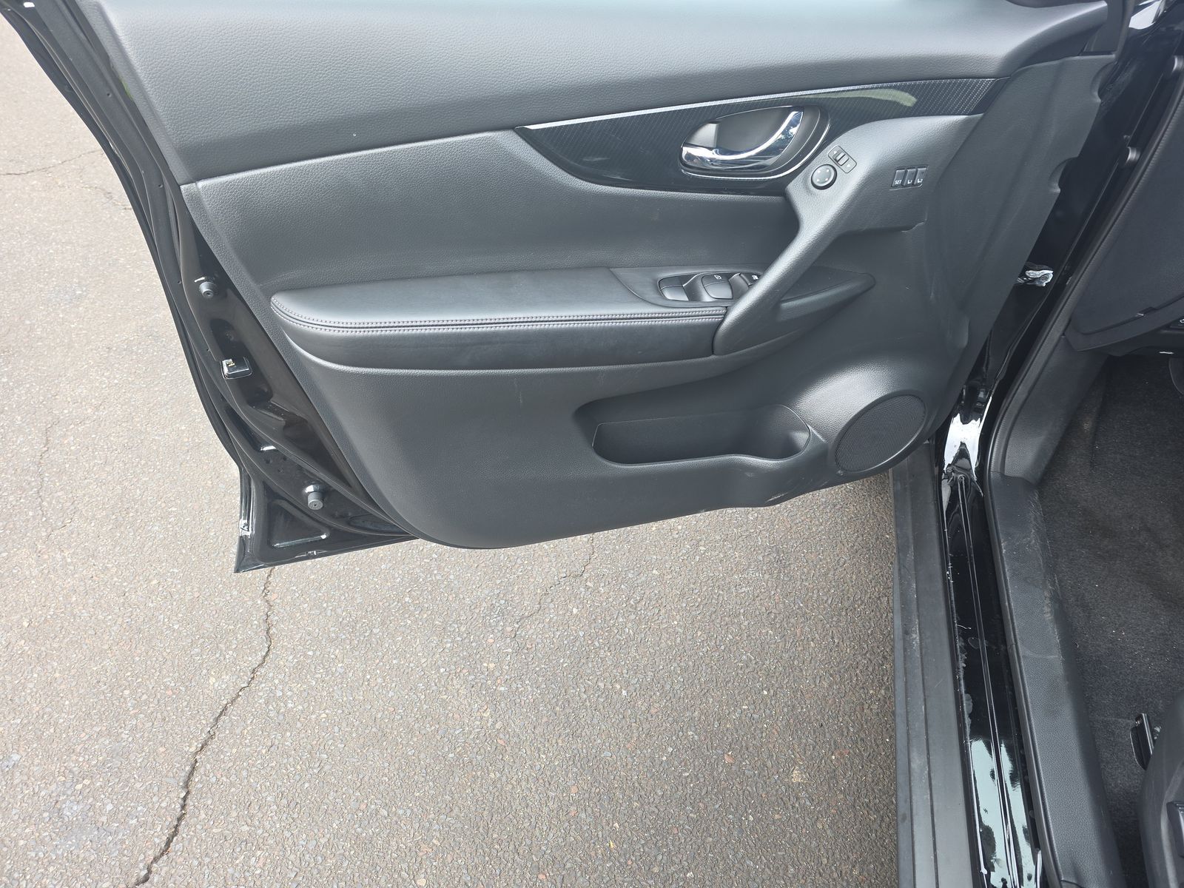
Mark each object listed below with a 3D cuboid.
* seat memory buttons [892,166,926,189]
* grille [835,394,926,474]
[{"bbox_3d":[0.356,-0.302,0.887,0.037,0.024,0.010,-9,42,-8],"label":"seat memory buttons"},{"bbox_3d":[0.450,-0.017,1.231,0.160,0.160,0.016,-15,47,-14],"label":"grille"}]

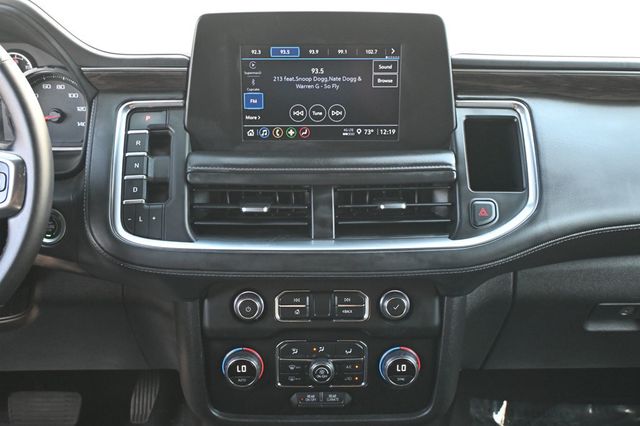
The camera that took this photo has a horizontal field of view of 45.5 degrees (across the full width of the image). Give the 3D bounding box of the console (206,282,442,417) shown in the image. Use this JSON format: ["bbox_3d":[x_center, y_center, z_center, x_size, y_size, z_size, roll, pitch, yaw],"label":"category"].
[{"bbox_3d":[0.001,0.159,0.905,0.272,0.153,0.060,0,13,0],"label":"console"}]

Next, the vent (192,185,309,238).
[{"bbox_3d":[-0.078,-0.001,0.868,0.134,0.058,0.040,0,14,0],"label":"vent"}]

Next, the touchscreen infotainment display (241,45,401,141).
[{"bbox_3d":[0.001,-0.133,0.846,0.175,0.105,0.015,0,13,0],"label":"touchscreen infotainment display"}]

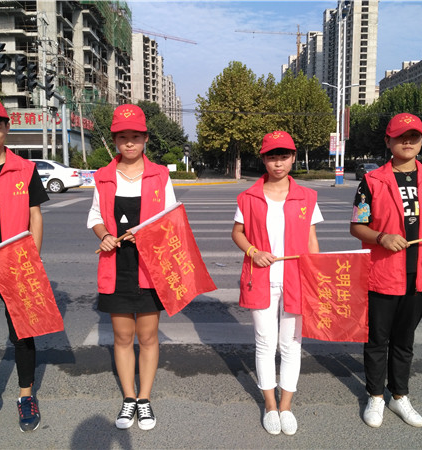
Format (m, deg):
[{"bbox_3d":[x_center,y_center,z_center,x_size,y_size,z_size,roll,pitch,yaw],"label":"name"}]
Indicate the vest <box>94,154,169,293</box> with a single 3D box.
[{"bbox_3d":[-0.422,-0.008,2.621,0.389,0.735,0.250,0,7,-6],"label":"vest"}]

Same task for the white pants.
[{"bbox_3d":[0.355,0.582,2.601,0.300,0.680,0.220,1,8,5],"label":"white pants"}]

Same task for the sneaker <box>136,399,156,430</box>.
[{"bbox_3d":[-0.368,1.011,2.678,0.094,0.108,0.257,-2,8,-14],"label":"sneaker"}]

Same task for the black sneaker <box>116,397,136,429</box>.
[{"bbox_3d":[-0.454,1.009,2.691,0.094,0.108,0.257,0,8,1],"label":"black sneaker"}]

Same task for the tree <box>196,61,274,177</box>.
[{"bbox_3d":[1.600,-6.797,31.373,5.000,7.800,4.800,0,8,0],"label":"tree"}]

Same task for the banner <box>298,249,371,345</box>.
[{"bbox_3d":[0.615,0.357,2.425,0.325,0.440,0.060,1,7,9],"label":"banner"}]

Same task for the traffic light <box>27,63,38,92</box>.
[{"bbox_3d":[-8.781,-7.248,23.878,0.420,1.358,0.440,2,7,11],"label":"traffic light"}]

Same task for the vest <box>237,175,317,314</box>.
[{"bbox_3d":[0.342,0.090,2.514,0.410,0.700,0.270,1,8,5],"label":"vest"}]

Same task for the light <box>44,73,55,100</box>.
[{"bbox_3d":[-9.046,-7.718,27.300,0.450,1.360,0.460,0,8,0],"label":"light"}]

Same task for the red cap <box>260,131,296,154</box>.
[{"bbox_3d":[0.344,-0.425,2.511,0.175,0.128,0.250,2,8,15],"label":"red cap"}]

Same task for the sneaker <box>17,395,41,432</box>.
[{"bbox_3d":[-0.997,1.009,2.652,0.110,0.115,0.285,-2,8,-18],"label":"sneaker"}]

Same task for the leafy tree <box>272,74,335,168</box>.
[{"bbox_3d":[9.055,-10.024,47.000,6.000,9.800,6.000,0,8,0],"label":"leafy tree"}]

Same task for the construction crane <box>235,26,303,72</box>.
[{"bbox_3d":[48.619,-104.873,390.000,62.000,108.000,3.000,-2,8,-14],"label":"construction crane"}]

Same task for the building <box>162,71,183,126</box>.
[{"bbox_3d":[-29.000,-61.845,289.328,16.000,48.000,60.000,0,8,0],"label":"building"}]

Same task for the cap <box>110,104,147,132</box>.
[{"bbox_3d":[-0.405,-0.537,2.410,0.178,0.140,0.260,-1,18,-5],"label":"cap"}]

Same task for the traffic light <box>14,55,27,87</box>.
[{"bbox_3d":[-8.574,-6.972,21.900,0.450,1.400,0.480,1,8,6],"label":"traffic light"}]

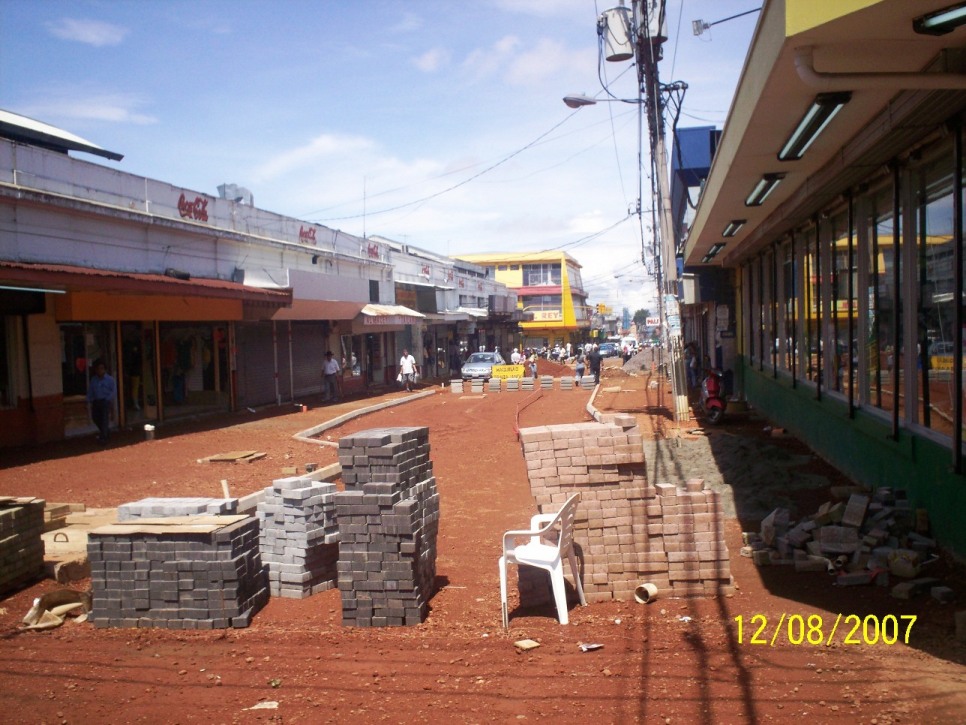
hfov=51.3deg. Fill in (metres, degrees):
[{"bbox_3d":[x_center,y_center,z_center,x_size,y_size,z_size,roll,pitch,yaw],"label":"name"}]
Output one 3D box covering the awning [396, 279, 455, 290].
[{"bbox_3d":[-2.801,-3.913,50.868,1.000,0.300,11.000,-1,2,10],"label":"awning"}]

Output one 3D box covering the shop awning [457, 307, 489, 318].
[{"bbox_3d":[-0.279,-3.231,64.580,1.250,0.650,7.000,-1,2,10],"label":"shop awning"}]

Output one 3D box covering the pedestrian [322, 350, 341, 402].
[{"bbox_3d":[-5.009,0.447,32.969,0.580,1.670,0.400,-1,2,13],"label":"pedestrian"}]

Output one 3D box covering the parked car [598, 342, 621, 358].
[{"bbox_3d":[13.137,-1.246,104.362,1.750,1.500,4.300,0,2,19],"label":"parked car"}]

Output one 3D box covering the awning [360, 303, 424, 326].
[{"bbox_3d":[-3.692,-1.946,41.000,1.200,0.850,6.300,-1,2,10],"label":"awning"}]

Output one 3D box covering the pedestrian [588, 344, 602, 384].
[{"bbox_3d":[5.080,0.149,45.300,0.600,1.700,0.420,-1,2,10],"label":"pedestrian"}]

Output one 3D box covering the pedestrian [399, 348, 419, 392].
[{"bbox_3d":[-2.951,0.317,39.800,0.680,1.690,0.450,-1,2,5],"label":"pedestrian"}]

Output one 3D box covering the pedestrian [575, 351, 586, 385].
[{"bbox_3d":[4.326,0.230,44.500,0.520,1.630,0.480,-1,2,10],"label":"pedestrian"}]

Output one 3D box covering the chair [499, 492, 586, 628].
[{"bbox_3d":[0.410,1.273,6.600,0.540,0.800,0.560,-1,2,10],"label":"chair"}]

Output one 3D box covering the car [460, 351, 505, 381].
[{"bbox_3d":[0.036,0.218,52.200,1.680,1.410,4.300,-1,2,10],"label":"car"}]

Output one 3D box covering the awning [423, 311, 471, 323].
[{"bbox_3d":[-1.987,-2.257,49.300,1.200,0.500,8.800,-1,2,10],"label":"awning"}]

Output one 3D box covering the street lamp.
[{"bbox_3d":[2.667,-5.936,22.854,1.740,0.320,0.320,-1,2,10],"label":"street lamp"}]

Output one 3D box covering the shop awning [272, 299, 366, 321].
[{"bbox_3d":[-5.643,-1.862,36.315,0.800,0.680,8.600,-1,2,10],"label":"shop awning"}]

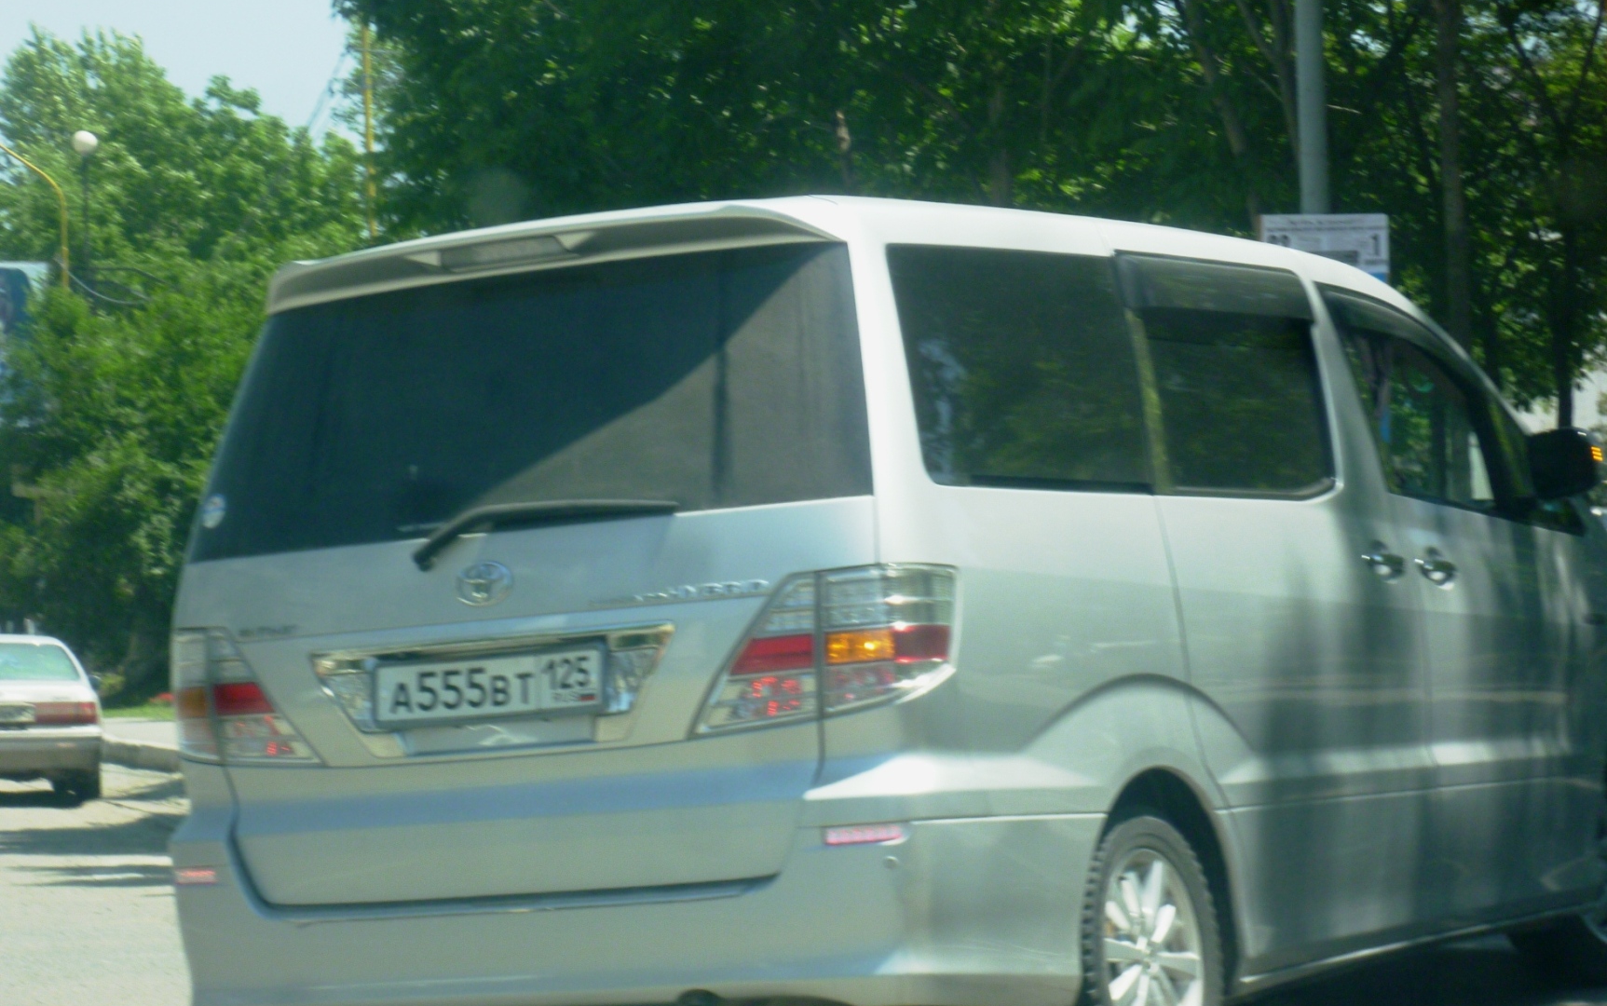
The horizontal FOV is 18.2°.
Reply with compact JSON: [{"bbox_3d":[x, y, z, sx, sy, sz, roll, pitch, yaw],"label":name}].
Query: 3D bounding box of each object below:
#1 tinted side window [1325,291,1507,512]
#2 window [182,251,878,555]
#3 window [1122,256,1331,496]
[{"bbox_3d":[1.446,-0.230,11.773,0.060,0.530,0.860,-11,-6,29],"label":"tinted side window"},{"bbox_3d":[-0.555,-0.210,9.932,1.600,0.540,0.110,-6,-23,29],"label":"window"},{"bbox_3d":[0.928,-0.269,10.860,0.060,0.530,0.990,-11,-6,29],"label":"window"}]

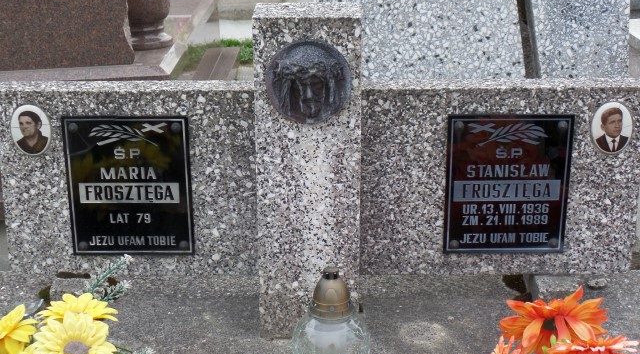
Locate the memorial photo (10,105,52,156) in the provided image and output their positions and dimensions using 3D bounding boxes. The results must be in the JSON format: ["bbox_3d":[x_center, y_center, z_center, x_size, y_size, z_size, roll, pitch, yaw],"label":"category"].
[{"bbox_3d":[-0.562,-0.091,2.306,0.078,0.105,0.010,0,22,0],"label":"memorial photo"}]

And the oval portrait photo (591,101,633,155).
[{"bbox_3d":[0.573,-0.095,2.315,0.080,0.110,0.010,0,22,0],"label":"oval portrait photo"}]

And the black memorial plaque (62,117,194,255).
[{"bbox_3d":[-0.348,0.020,2.167,0.225,0.274,0.010,0,23,0],"label":"black memorial plaque"}]

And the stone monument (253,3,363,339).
[{"bbox_3d":[-0.021,-0.001,2.217,0.189,0.635,0.105,0,22,0],"label":"stone monument"}]

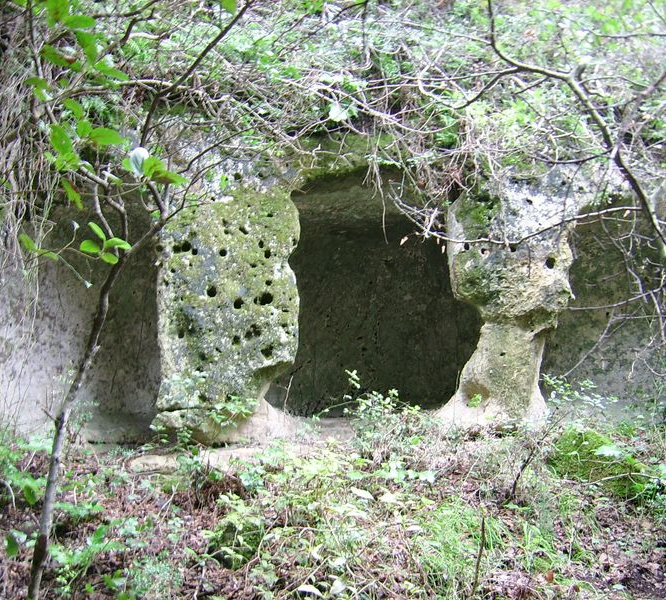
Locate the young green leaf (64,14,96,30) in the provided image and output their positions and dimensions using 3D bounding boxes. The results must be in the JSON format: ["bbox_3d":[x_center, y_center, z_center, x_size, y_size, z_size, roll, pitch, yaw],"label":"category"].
[{"bbox_3d":[-0.783,-0.858,2.500,0.099,0.049,0.045,0,-2,0],"label":"young green leaf"}]

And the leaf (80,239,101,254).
[{"bbox_3d":[-0.959,-0.210,3.200,0.085,0.055,0.018,5,-41,-3],"label":"leaf"}]

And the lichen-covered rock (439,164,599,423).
[{"bbox_3d":[1.441,-0.019,6.250,1.189,1.917,0.800,0,-2,0],"label":"lichen-covered rock"}]

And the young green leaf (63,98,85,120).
[{"bbox_3d":[-0.977,-0.722,3.050,0.100,0.050,0.018,35,-46,1],"label":"young green leaf"}]

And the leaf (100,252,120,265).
[{"bbox_3d":[-0.882,-0.164,3.200,0.085,0.018,0.048,27,51,24],"label":"leaf"}]

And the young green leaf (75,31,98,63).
[{"bbox_3d":[-0.762,-0.783,2.500,0.068,0.099,0.040,0,-2,0],"label":"young green leaf"}]

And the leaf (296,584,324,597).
[{"bbox_3d":[-0.094,1.167,3.250,0.113,0.048,0.060,0,-2,0],"label":"leaf"}]

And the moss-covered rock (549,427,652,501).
[{"bbox_3d":[1.697,1.041,5.150,0.630,0.420,0.500,-1,-3,14],"label":"moss-covered rock"}]

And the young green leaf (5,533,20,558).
[{"bbox_3d":[-1.189,0.910,3.000,0.052,0.096,0.040,0,-2,0],"label":"young green leaf"}]

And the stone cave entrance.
[{"bbox_3d":[0.334,-0.036,6.500,1.624,1.837,1.200,0,-2,0],"label":"stone cave entrance"}]

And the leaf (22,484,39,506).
[{"bbox_3d":[-1.533,0.988,4.100,0.060,0.105,0.020,-15,-21,-12],"label":"leaf"}]

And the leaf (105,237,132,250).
[{"bbox_3d":[-0.849,-0.222,3.200,0.105,0.022,0.050,13,42,10],"label":"leaf"}]

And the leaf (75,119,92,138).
[{"bbox_3d":[-0.940,-0.645,3.050,0.080,0.053,0.018,34,-32,16],"label":"leaf"}]

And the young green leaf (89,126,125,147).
[{"bbox_3d":[-0.700,-0.505,2.500,0.117,0.062,0.045,0,-2,0],"label":"young green leaf"}]

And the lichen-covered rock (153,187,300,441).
[{"bbox_3d":[-0.856,0.108,6.500,1.120,1.970,0.800,0,-3,0],"label":"lichen-covered rock"}]

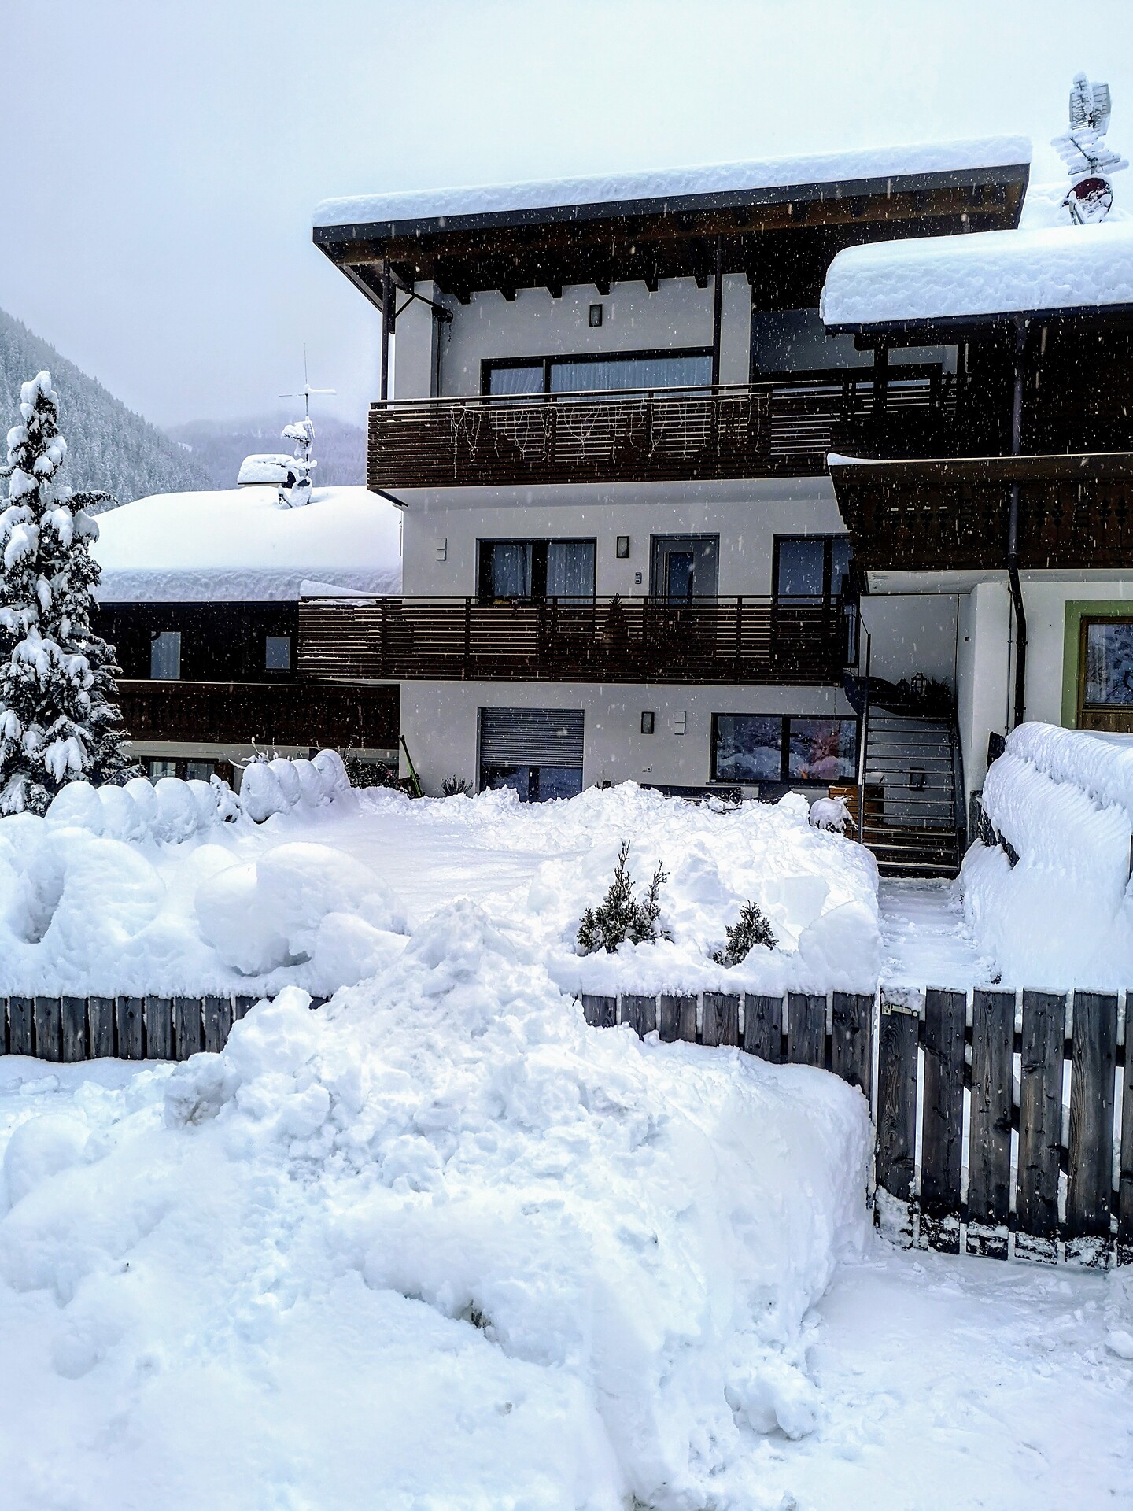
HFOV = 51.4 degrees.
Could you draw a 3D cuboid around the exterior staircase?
[{"bbox_3d":[4.839,0.303,16.356,1.350,2.480,3.150,2,2,14],"label":"exterior staircase"}]

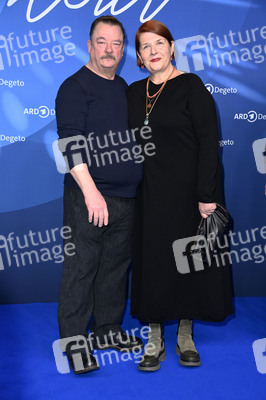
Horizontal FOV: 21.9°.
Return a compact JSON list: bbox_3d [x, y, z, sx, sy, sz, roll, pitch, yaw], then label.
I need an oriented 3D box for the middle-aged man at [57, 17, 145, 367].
[{"bbox_3d":[-0.154,-0.034,3.449,0.520,1.720,0.430,-2,9,-22],"label":"middle-aged man"}]

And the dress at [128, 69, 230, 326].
[{"bbox_3d":[0.230,-0.020,3.430,0.540,1.185,0.380,3,8,10],"label":"dress"}]

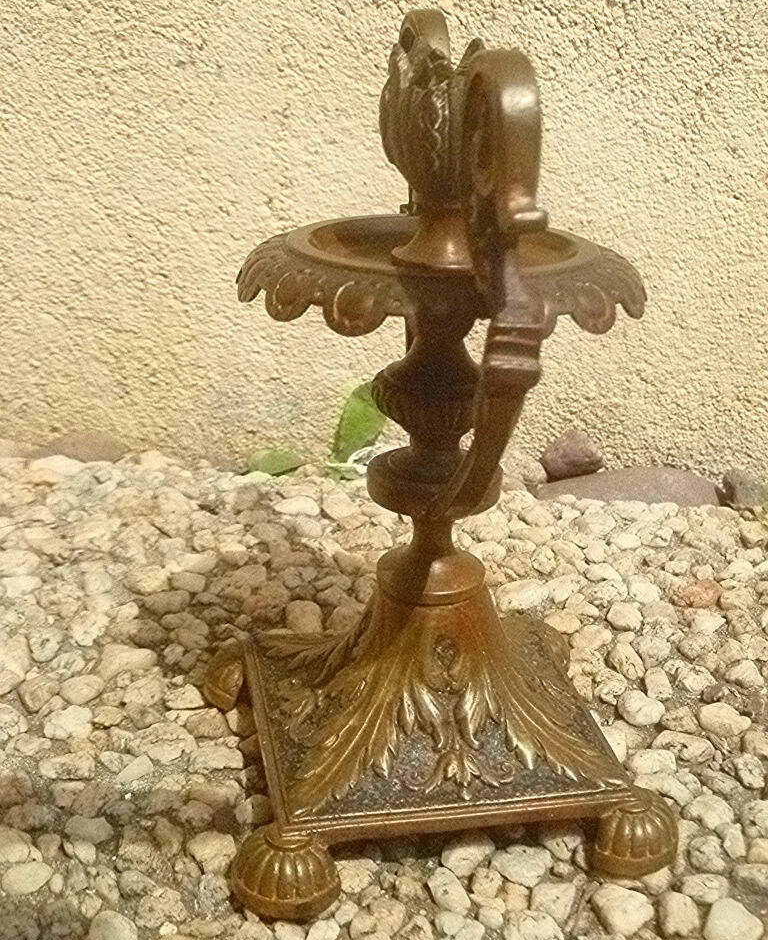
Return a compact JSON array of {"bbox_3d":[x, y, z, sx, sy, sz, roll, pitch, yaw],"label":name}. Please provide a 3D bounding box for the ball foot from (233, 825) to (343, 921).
[{"bbox_3d":[-0.027,0.111,0.337,0.030,0.023,0.030,-3,23,-11],"label":"ball foot"}]

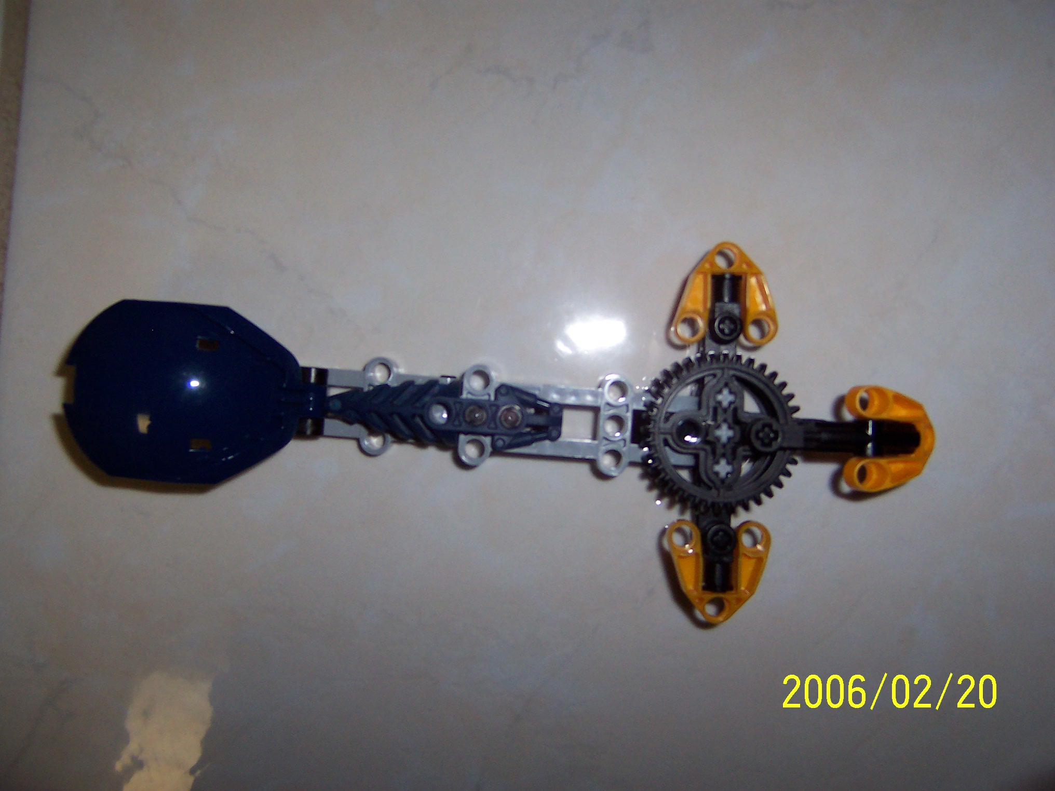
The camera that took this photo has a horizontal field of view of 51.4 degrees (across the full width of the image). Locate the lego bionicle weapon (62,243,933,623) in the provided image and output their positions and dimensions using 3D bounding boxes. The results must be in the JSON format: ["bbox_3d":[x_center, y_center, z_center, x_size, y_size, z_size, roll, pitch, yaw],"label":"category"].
[{"bbox_3d":[-0.004,0.006,0.253,0.200,0.032,0.088,3,88,0],"label":"lego bionicle weapon"}]

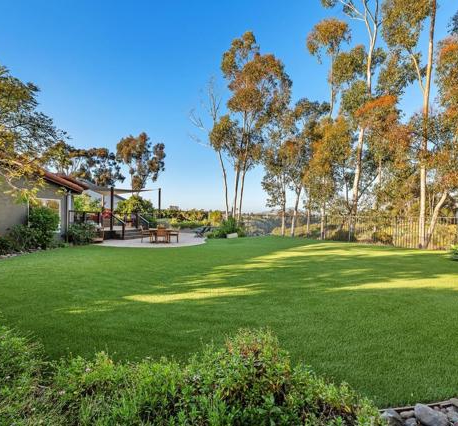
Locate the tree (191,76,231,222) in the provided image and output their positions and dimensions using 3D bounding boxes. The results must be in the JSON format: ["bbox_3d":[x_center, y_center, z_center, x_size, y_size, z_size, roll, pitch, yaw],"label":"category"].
[{"bbox_3d":[-1.640,-5.310,22.000,3.500,13.180,3.000,0,0,0],"label":"tree"}]

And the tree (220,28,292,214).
[{"bbox_3d":[2.430,-7.390,22.000,5.800,17.520,5.200,0,0,0],"label":"tree"}]

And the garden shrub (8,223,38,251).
[{"bbox_3d":[-9.250,1.060,11.200,1.200,1.220,1.150,0,0,0],"label":"garden shrub"}]

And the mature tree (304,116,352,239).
[{"bbox_3d":[6.650,-2.360,16.800,3.000,8.310,2.900,0,0,0],"label":"mature tree"}]

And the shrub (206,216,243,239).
[{"bbox_3d":[-0.220,0.890,15.900,2.200,1.350,1.700,0,0,0],"label":"shrub"}]

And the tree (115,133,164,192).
[{"bbox_3d":[-12.750,-4.700,36.000,6.700,12.200,6.200,0,0,-19],"label":"tree"}]

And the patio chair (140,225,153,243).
[{"bbox_3d":[-4.250,1.110,12.900,0.600,0.880,0.580,0,0,-10],"label":"patio chair"}]

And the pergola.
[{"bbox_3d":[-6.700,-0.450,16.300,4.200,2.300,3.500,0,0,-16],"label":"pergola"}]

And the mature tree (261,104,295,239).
[{"bbox_3d":[3.640,-3.050,18.300,2.400,9.570,2.400,0,0,0],"label":"mature tree"}]

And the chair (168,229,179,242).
[{"bbox_3d":[-2.870,1.110,12.950,0.600,0.880,0.580,0,0,-10],"label":"chair"}]

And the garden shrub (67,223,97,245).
[{"bbox_3d":[-7.400,1.030,12.600,1.400,1.080,1.200,0,0,-30],"label":"garden shrub"}]

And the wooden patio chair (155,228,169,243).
[{"bbox_3d":[-3.360,1.110,12.500,0.570,0.860,0.600,0,0,-10],"label":"wooden patio chair"}]

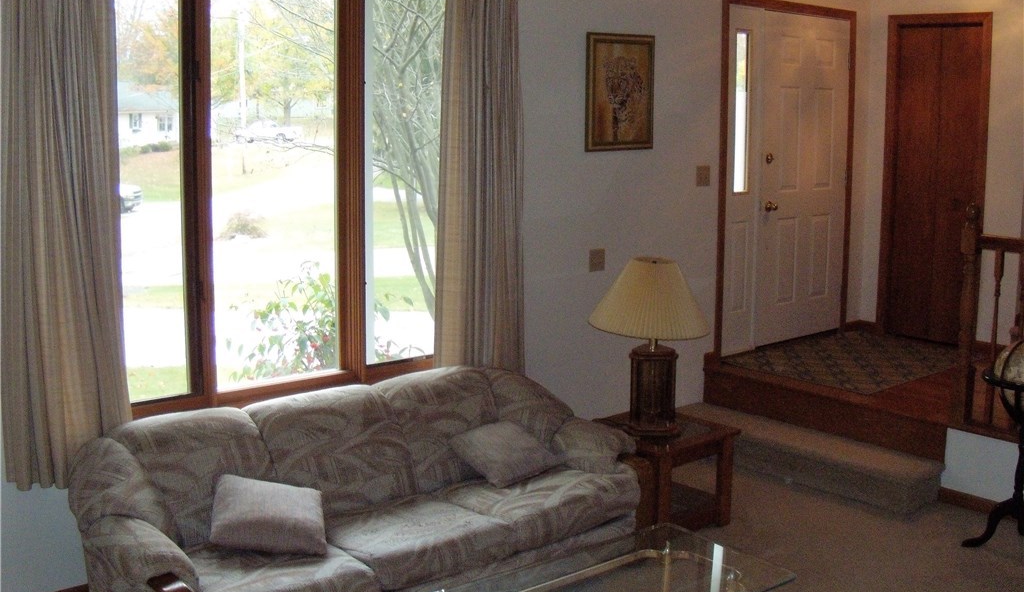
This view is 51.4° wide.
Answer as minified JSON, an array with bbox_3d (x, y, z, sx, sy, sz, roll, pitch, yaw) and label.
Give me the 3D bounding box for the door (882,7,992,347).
[{"bbox_3d":[2.626,-0.736,6.626,0.080,2.110,0.760,-8,13,-40],"label":"door"}]

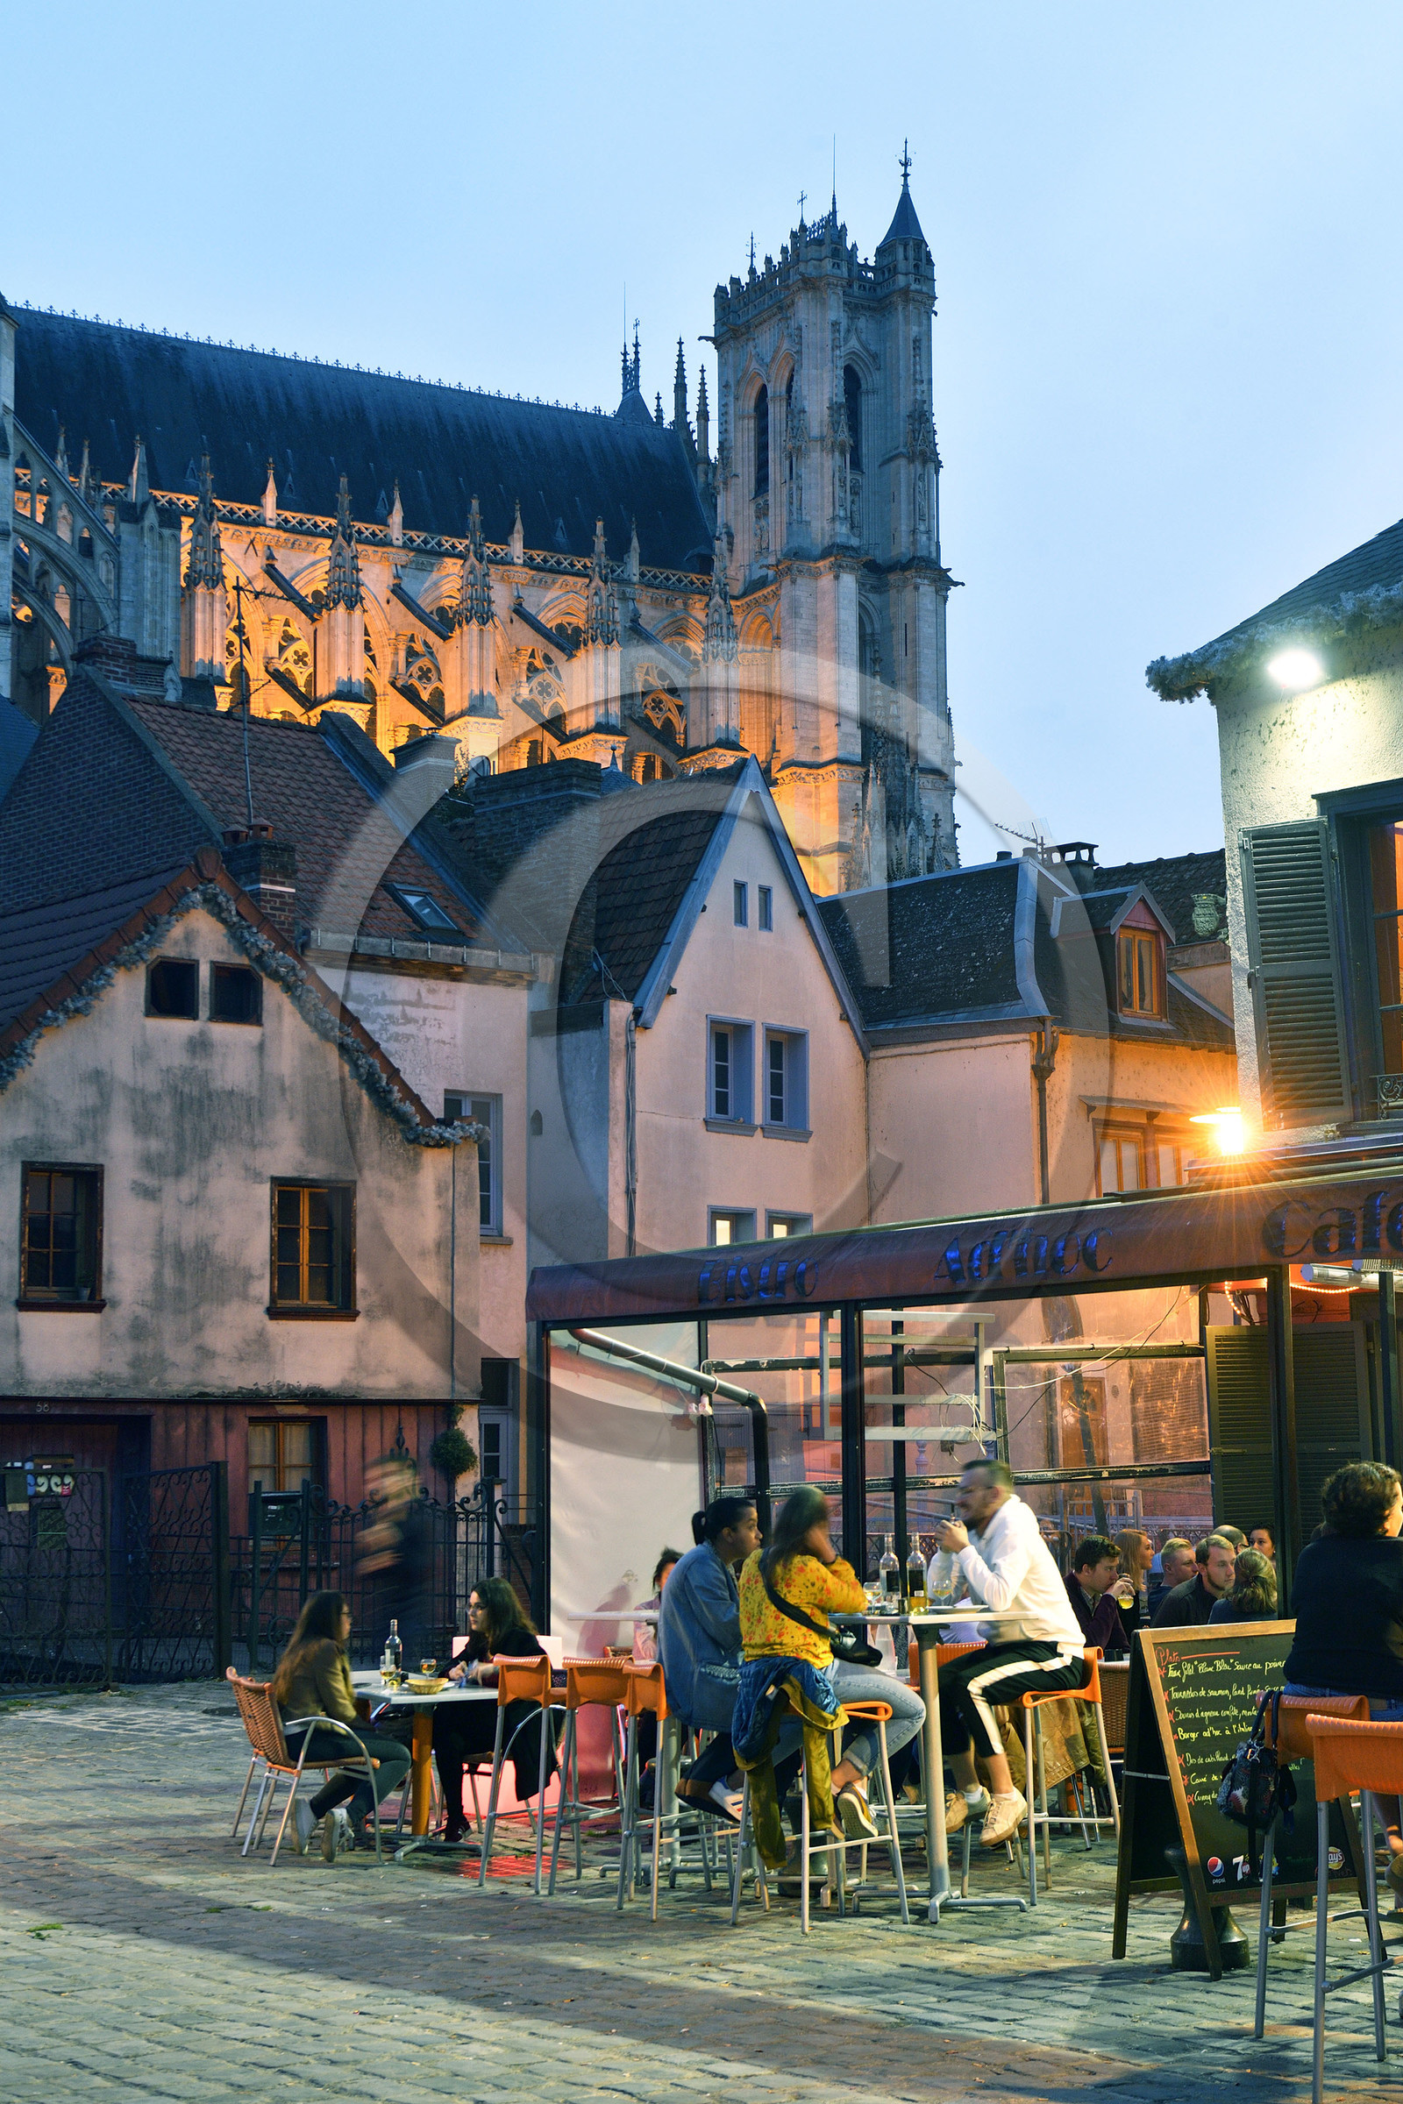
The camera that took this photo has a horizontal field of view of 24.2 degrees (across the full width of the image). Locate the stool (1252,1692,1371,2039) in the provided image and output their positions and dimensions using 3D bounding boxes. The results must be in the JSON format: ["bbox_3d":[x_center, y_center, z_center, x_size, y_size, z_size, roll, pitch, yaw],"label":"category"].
[{"bbox_3d":[1.866,2.248,9.056,0.490,0.950,0.490,5,-10,-32],"label":"stool"}]

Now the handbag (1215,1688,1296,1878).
[{"bbox_3d":[1.535,2.027,9.080,0.220,0.500,0.160,-4,-9,22],"label":"handbag"}]

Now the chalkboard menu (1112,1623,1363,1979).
[{"bbox_3d":[1.800,2.460,10.870,0.650,1.100,0.600,3,-10,-25],"label":"chalkboard menu"}]

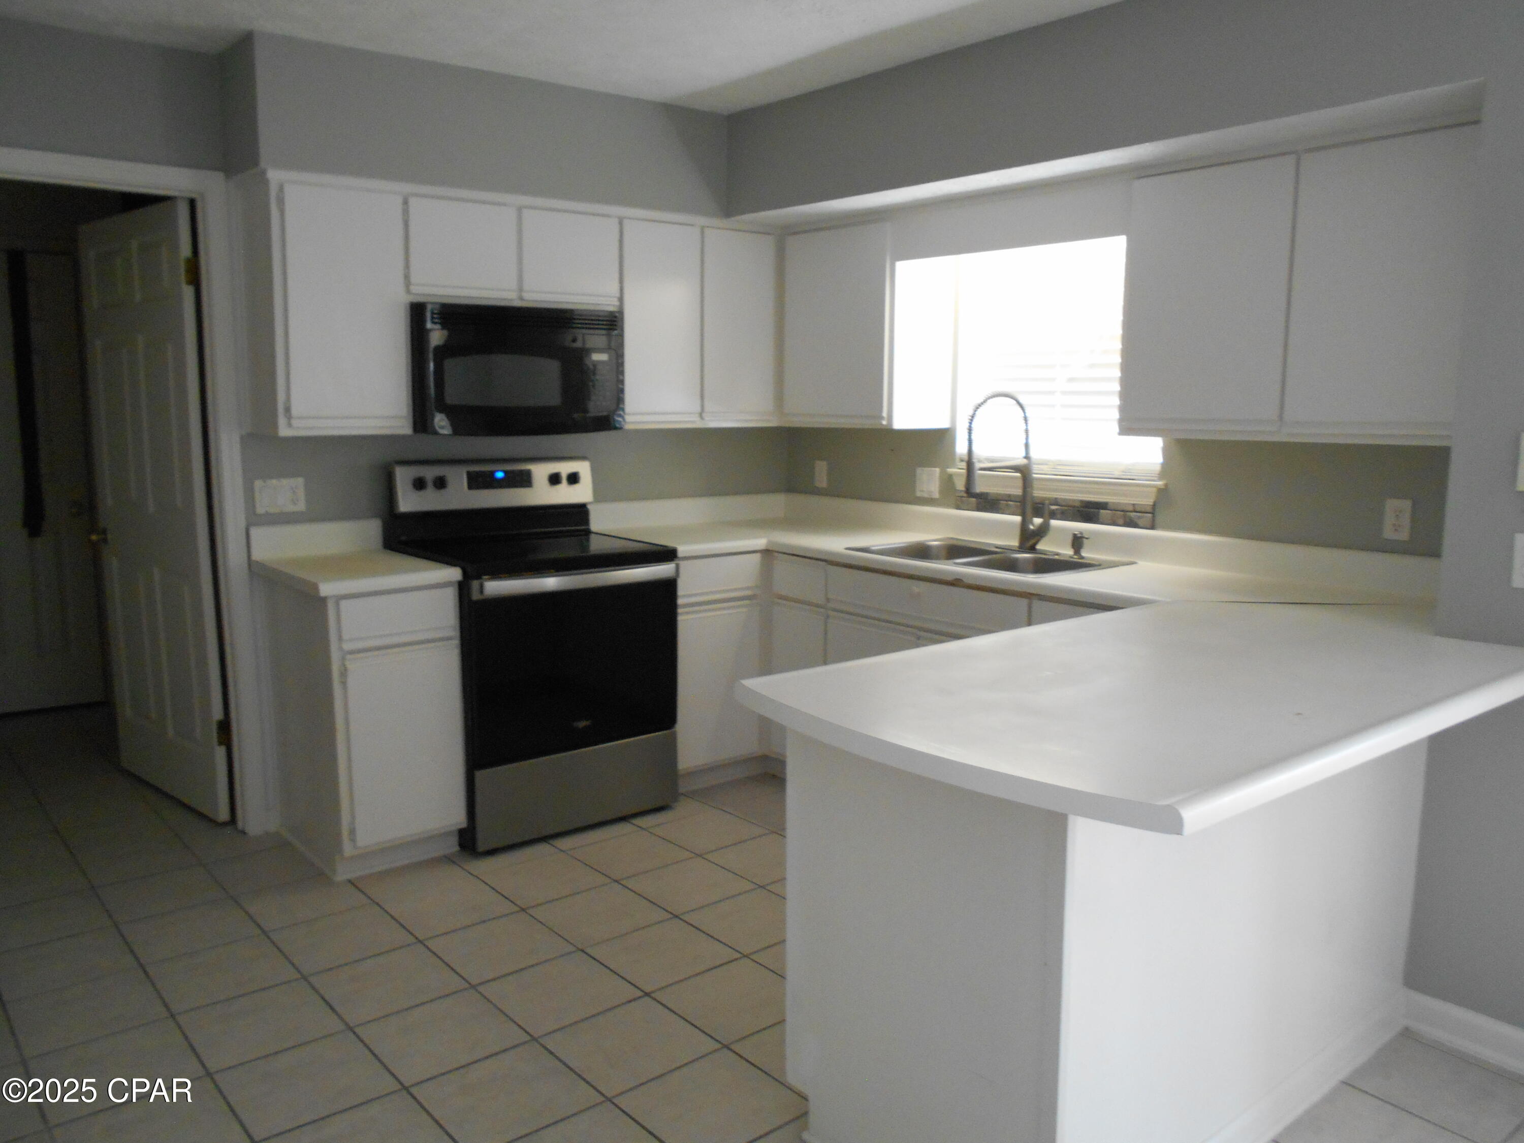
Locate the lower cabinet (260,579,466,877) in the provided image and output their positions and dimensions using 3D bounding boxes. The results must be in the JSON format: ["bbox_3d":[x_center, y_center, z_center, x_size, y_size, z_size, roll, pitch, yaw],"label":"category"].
[{"bbox_3d":[-1.279,0.453,3.670,0.405,0.872,0.600,-6,11,-40],"label":"lower cabinet"}]

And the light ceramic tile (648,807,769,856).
[{"bbox_3d":[-0.186,0.887,3.878,0.304,0.010,0.304,-6,11,-40],"label":"light ceramic tile"}]

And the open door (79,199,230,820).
[{"bbox_3d":[-2.114,-0.205,3.968,0.880,2.030,0.037,7,11,41],"label":"open door"}]

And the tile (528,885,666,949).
[{"bbox_3d":[-0.459,0.969,3.232,0.299,0.010,0.299,-6,11,-40],"label":"tile"}]

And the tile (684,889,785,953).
[{"bbox_3d":[-0.022,0.984,3.216,0.304,0.010,0.304,-6,11,-40],"label":"tile"}]

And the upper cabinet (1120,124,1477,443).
[{"bbox_3d":[1.495,-0.747,3.094,0.326,0.790,0.982,-6,10,-40],"label":"upper cabinet"}]

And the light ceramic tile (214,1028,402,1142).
[{"bbox_3d":[-0.962,1.081,2.417,0.299,0.010,0.299,-6,11,-40],"label":"light ceramic tile"}]

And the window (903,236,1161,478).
[{"bbox_3d":[1.020,-0.754,4.032,0.100,0.815,0.910,-6,11,-40],"label":"window"}]

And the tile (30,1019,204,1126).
[{"bbox_3d":[-1.395,1.077,2.474,0.304,0.010,0.304,-6,11,-40],"label":"tile"}]

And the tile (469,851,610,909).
[{"bbox_3d":[-0.656,0.934,3.462,0.299,0.010,0.299,-6,11,-40],"label":"tile"}]

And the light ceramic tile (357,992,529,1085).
[{"bbox_3d":[-0.719,1.047,2.582,0.300,0.010,0.300,-6,10,-40],"label":"light ceramic tile"}]

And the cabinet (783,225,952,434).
[{"bbox_3d":[0.399,-0.939,4.461,0.335,0.762,0.641,-6,11,-40],"label":"cabinet"}]

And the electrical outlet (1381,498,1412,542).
[{"bbox_3d":[1.766,-0.143,3.181,0.009,0.114,0.070,-6,11,-40],"label":"electrical outlet"}]

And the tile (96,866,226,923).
[{"bbox_3d":[-1.749,0.941,3.339,0.299,0.010,0.299,-6,11,-40],"label":"tile"}]

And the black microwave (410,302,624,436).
[{"bbox_3d":[-0.897,-0.687,3.965,0.757,0.420,0.400,-6,11,-40],"label":"black microwave"}]

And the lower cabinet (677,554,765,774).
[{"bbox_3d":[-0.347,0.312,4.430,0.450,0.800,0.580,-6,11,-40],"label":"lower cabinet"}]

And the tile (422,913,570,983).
[{"bbox_3d":[-0.685,0.988,3.009,0.300,0.010,0.300,-6,10,-40],"label":"tile"}]

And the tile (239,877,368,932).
[{"bbox_3d":[-1.319,0.951,3.303,0.299,0.010,0.299,-6,11,-40],"label":"tile"}]

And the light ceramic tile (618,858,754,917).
[{"bbox_3d":[-0.215,0.938,3.409,0.300,0.010,0.300,-6,10,-40],"label":"light ceramic tile"}]

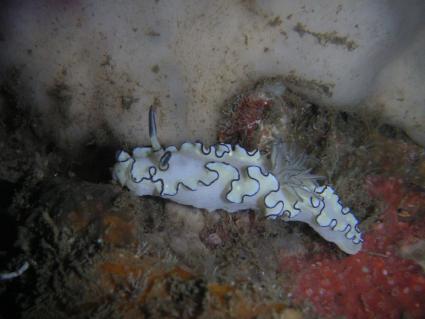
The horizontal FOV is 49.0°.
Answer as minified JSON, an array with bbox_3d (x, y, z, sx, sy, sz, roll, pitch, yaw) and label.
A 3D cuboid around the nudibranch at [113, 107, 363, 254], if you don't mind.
[{"bbox_3d":[0.008,0.005,0.110,0.060,0.014,0.015,19,44,0],"label":"nudibranch"}]

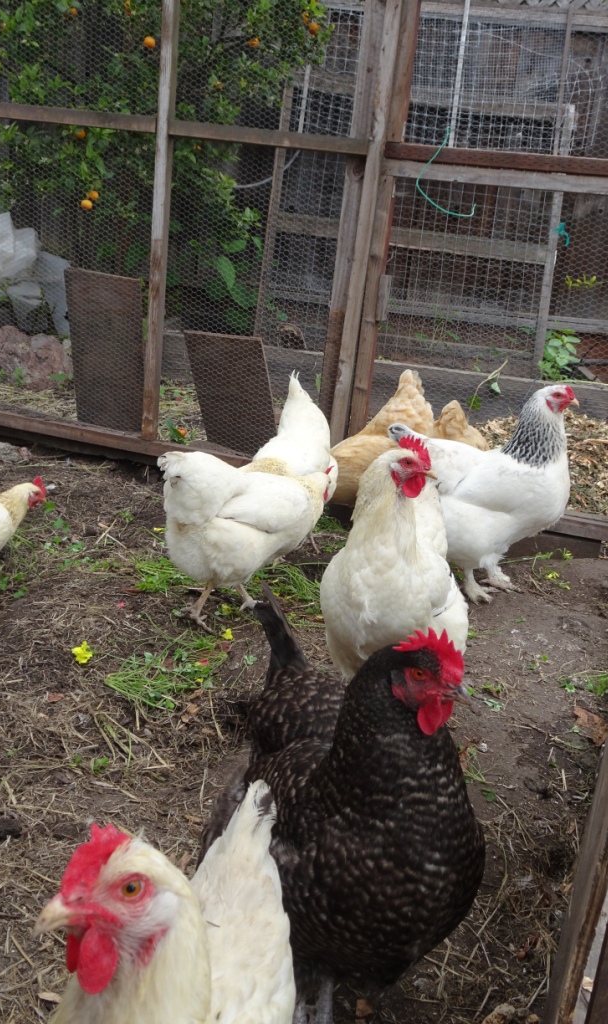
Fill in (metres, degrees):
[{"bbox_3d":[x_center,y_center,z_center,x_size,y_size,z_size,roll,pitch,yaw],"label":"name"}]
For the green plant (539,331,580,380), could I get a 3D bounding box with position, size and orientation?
[{"bbox_3d":[0.881,-0.537,3.250,0.140,0.180,0.140,6,18,0],"label":"green plant"}]

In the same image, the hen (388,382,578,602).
[{"bbox_3d":[0.376,-0.035,1.922,0.375,0.430,0.190,11,19,14],"label":"hen"}]

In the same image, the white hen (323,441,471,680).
[{"bbox_3d":[0.143,0.114,1.402,0.200,0.430,0.340,14,20,22],"label":"white hen"}]

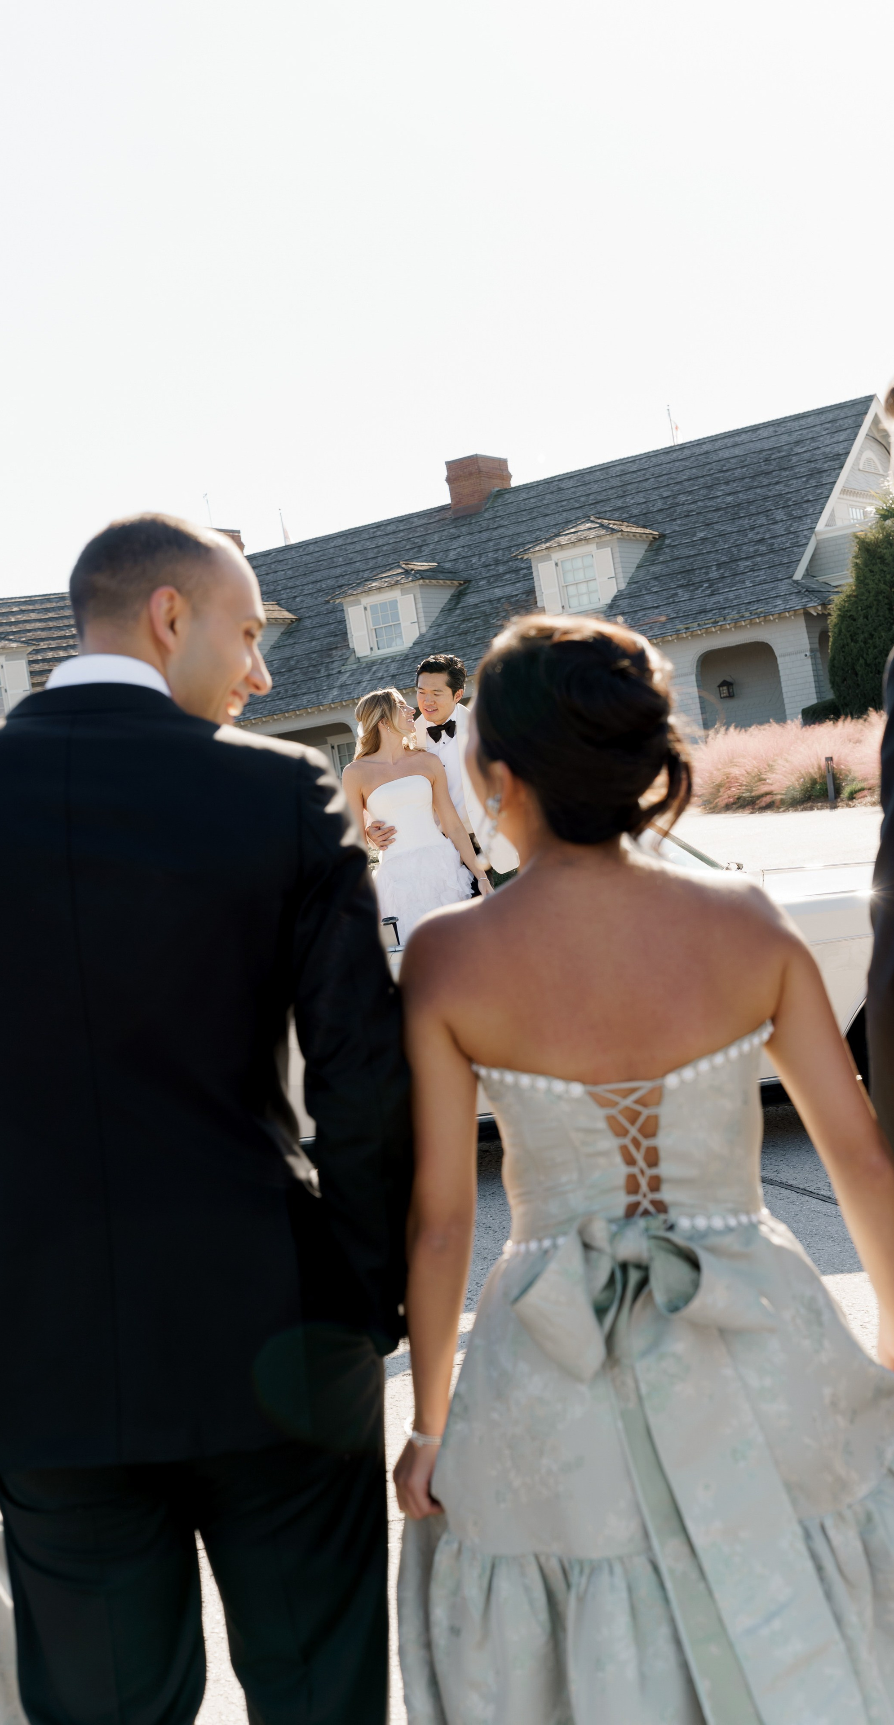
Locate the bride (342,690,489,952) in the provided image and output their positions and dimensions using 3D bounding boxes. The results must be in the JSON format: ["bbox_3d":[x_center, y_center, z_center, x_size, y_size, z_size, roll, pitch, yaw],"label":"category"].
[{"bbox_3d":[-0.077,0.166,6.984,0.570,1.640,0.480,-9,2,-6],"label":"bride"}]

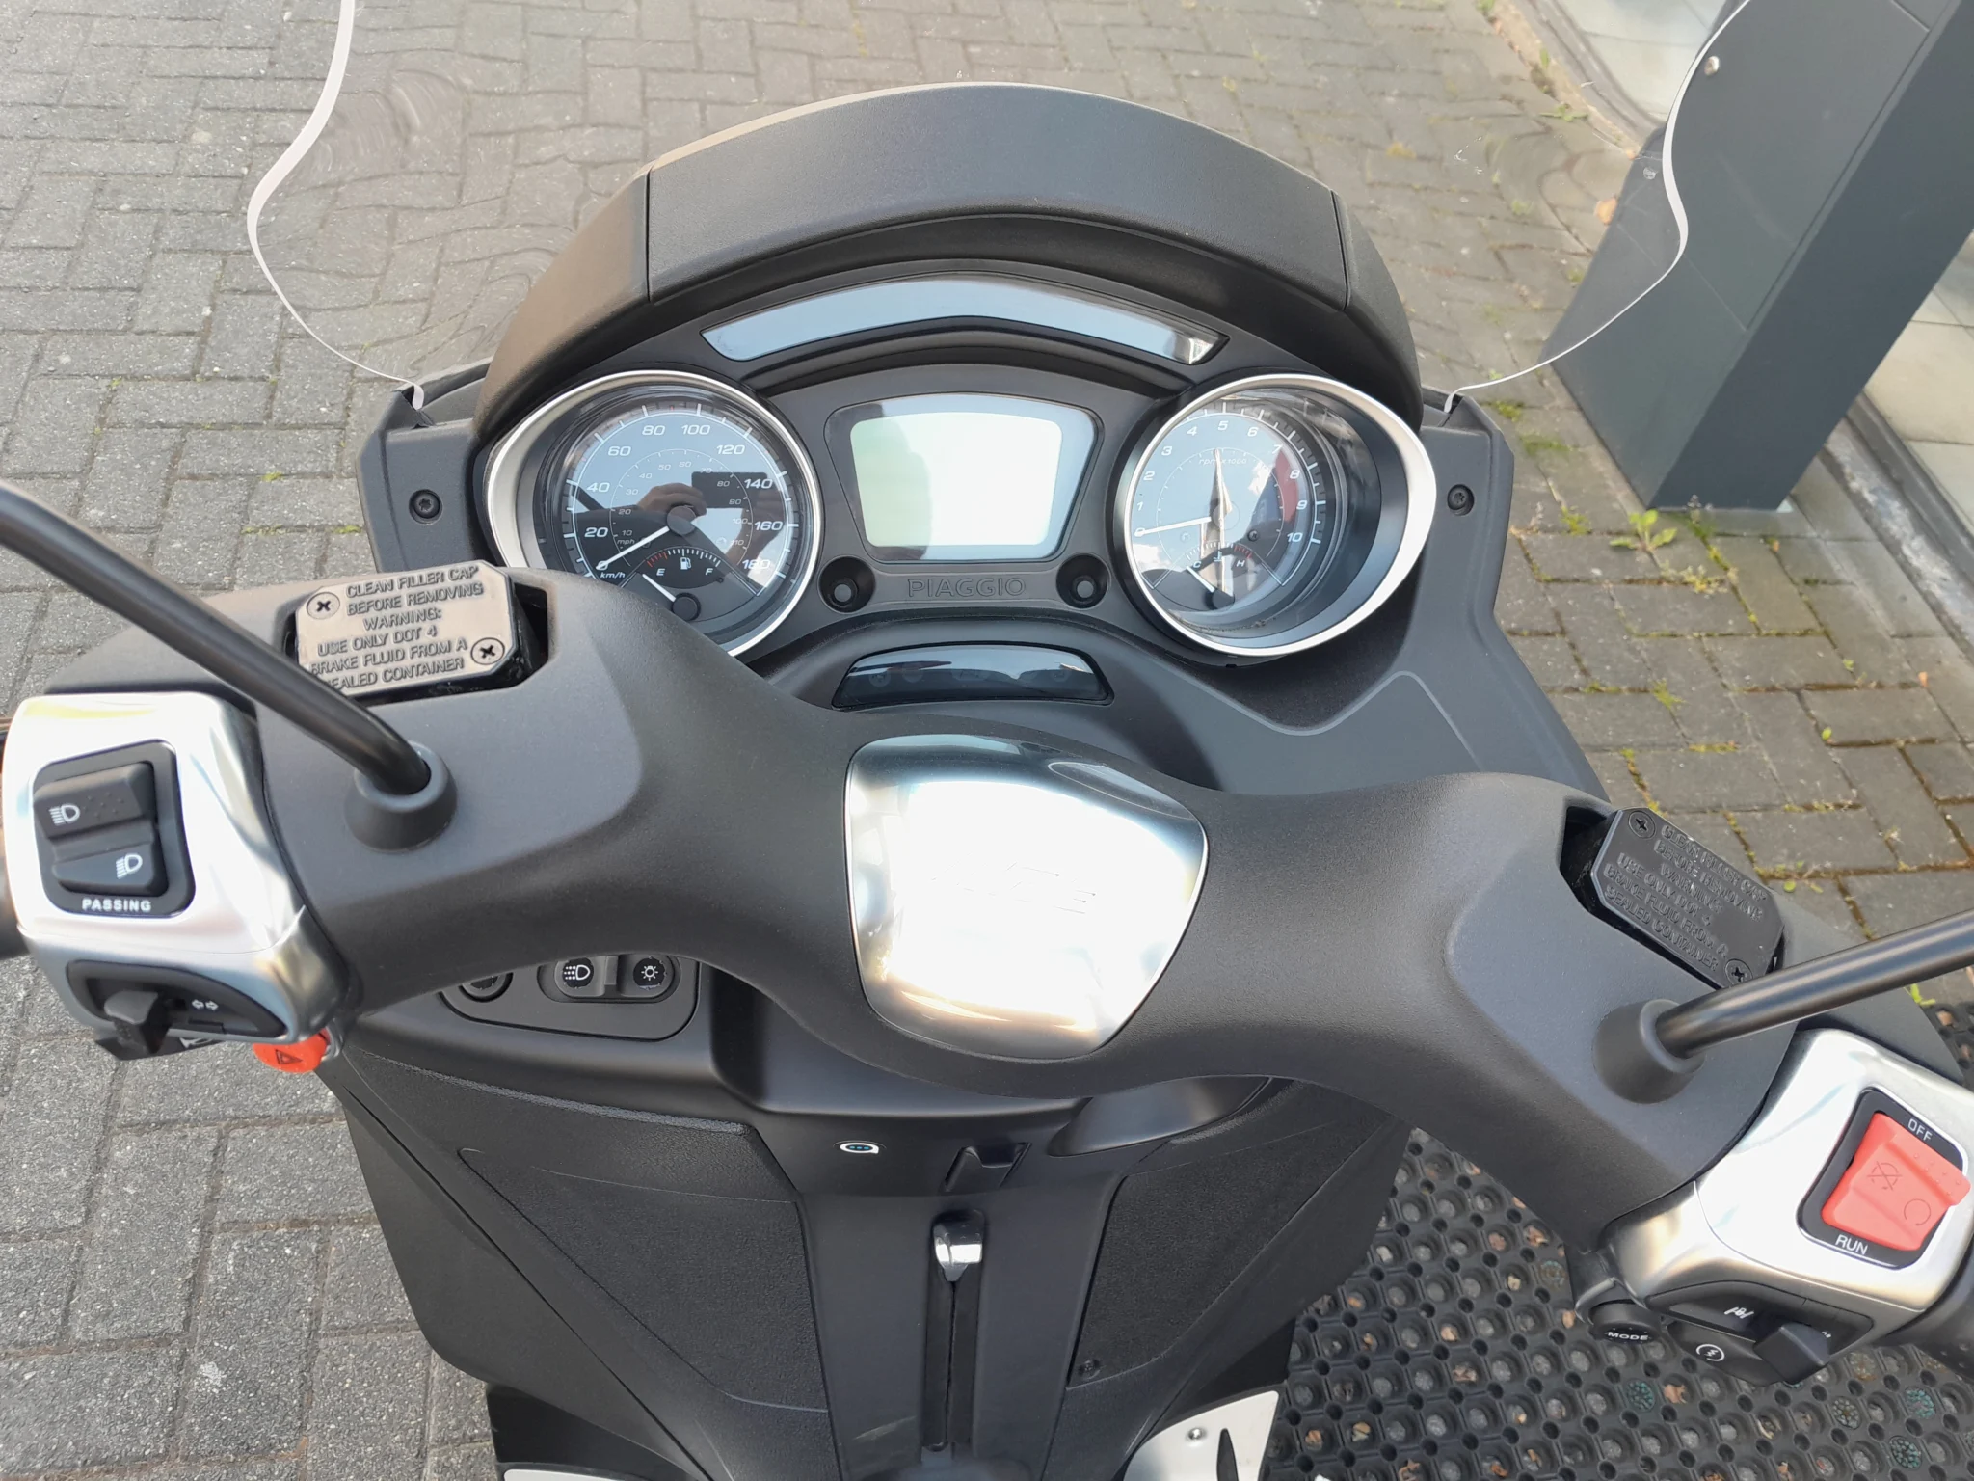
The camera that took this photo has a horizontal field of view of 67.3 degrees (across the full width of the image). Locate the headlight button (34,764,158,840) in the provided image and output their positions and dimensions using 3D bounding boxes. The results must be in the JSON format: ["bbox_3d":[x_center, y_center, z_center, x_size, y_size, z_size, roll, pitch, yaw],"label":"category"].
[{"bbox_3d":[-0.216,0.015,0.360,0.025,0.008,0.014,-13,86,-15],"label":"headlight button"}]

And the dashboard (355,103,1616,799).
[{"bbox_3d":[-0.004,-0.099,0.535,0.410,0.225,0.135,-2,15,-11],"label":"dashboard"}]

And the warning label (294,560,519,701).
[{"bbox_3d":[-0.156,-0.028,0.401,0.055,0.006,0.037,-11,60,-9],"label":"warning label"}]

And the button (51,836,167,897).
[{"bbox_3d":[-0.213,0.031,0.359,0.024,0.007,0.011,-13,86,-15],"label":"button"}]

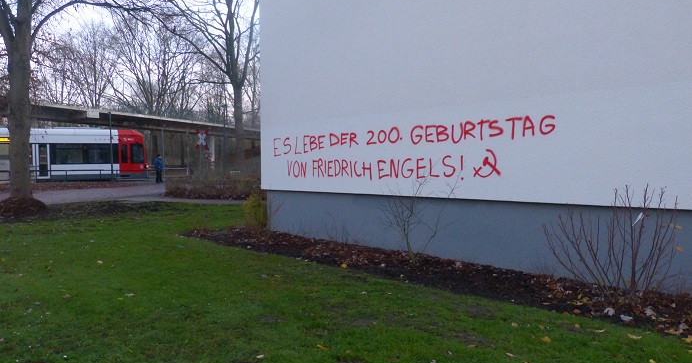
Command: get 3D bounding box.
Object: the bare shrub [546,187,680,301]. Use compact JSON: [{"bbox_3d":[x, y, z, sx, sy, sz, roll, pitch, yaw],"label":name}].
[{"bbox_3d":[3.139,0.724,5.832,1.100,1.280,1.450,-2,2,-44],"label":"bare shrub"}]

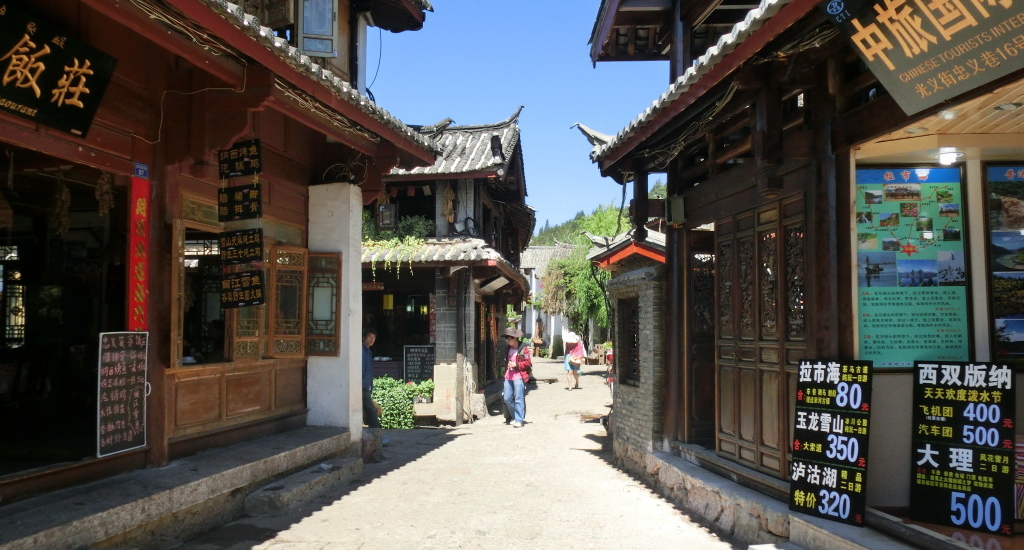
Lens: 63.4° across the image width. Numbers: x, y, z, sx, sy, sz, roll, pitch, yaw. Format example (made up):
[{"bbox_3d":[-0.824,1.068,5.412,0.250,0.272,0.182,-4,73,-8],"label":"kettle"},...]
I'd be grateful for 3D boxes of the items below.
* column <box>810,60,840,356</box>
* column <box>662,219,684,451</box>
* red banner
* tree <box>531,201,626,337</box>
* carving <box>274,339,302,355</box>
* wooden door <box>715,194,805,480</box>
[{"bbox_3d":[2.340,0.102,6.183,0.190,3.200,0.190,1,-3,-9],"label":"column"},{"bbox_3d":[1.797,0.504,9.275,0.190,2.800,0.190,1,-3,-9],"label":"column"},{"bbox_3d":[-3.076,-0.157,6.848,0.020,1.377,0.254,-1,-3,10],"label":"red banner"},{"bbox_3d":[3.575,0.127,42.000,5.600,7.600,5.400,0,-3,0],"label":"tree"},{"bbox_3d":[-2.428,0.788,9.000,0.300,0.165,0.030,2,-4,-33],"label":"carving"},{"bbox_3d":[2.057,0.534,6.914,0.080,2.150,1.600,1,-3,-9],"label":"wooden door"}]

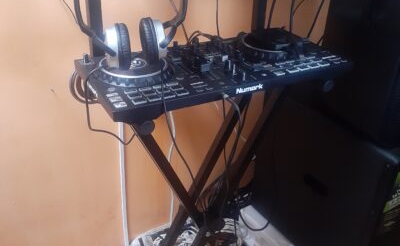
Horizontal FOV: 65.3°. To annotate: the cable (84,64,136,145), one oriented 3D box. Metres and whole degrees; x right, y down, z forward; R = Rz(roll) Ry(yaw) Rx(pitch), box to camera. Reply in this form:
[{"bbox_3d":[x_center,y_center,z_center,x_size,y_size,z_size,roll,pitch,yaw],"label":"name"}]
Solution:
[{"bbox_3d":[-0.175,-0.036,0.610,0.100,0.155,0.070,-1,19,-6],"label":"cable"}]

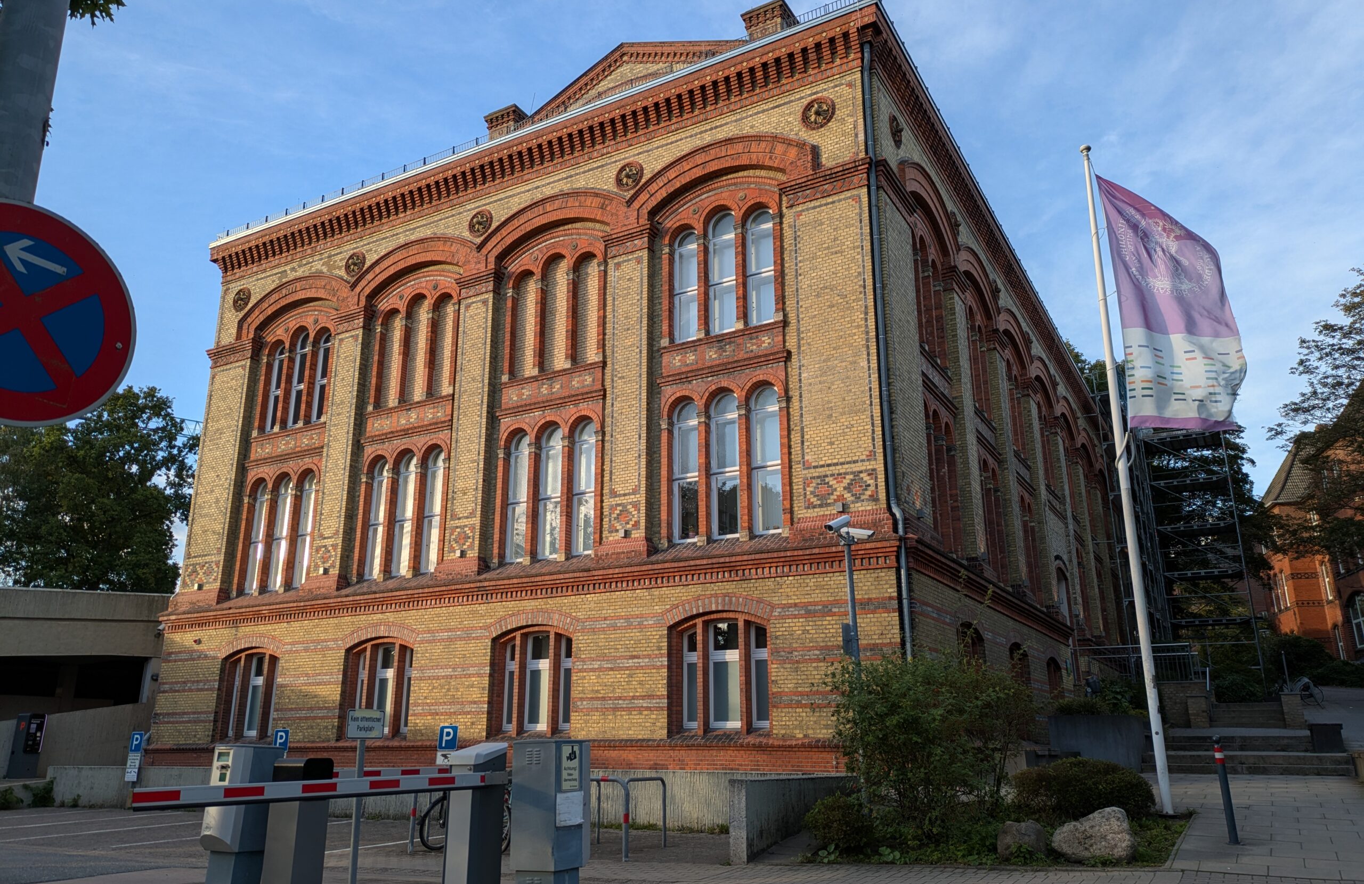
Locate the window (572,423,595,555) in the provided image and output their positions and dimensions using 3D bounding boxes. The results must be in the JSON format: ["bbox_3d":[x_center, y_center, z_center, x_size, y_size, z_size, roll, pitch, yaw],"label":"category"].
[{"bbox_3d":[-2.302,1.041,23.686,0.800,3.330,0.250,-10,-19,28],"label":"window"}]

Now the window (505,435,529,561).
[{"bbox_3d":[-3.970,1.348,24.346,0.780,3.280,0.170,-10,-20,28],"label":"window"}]

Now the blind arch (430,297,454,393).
[{"bbox_3d":[-6.556,-2.720,27.204,0.820,2.950,0.270,-10,-19,28],"label":"blind arch"}]

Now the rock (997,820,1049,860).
[{"bbox_3d":[3.069,3.596,8.869,0.470,0.380,0.400,-5,-18,17],"label":"rock"}]

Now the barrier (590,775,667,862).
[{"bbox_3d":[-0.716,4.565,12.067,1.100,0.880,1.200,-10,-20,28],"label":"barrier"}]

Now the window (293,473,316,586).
[{"bbox_3d":[-10.541,2.475,27.911,0.780,3.280,0.170,-10,-20,28],"label":"window"}]

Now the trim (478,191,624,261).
[{"bbox_3d":[-3.307,-5.533,25.350,4.660,1.250,0.450,-10,-19,28],"label":"trim"}]

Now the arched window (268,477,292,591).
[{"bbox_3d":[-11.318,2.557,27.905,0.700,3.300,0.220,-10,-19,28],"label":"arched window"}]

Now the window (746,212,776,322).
[{"bbox_3d":[1.855,-4.080,22.801,0.800,2.920,0.250,-10,-19,28],"label":"window"}]

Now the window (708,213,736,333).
[{"bbox_3d":[1.013,-4.056,23.287,0.820,3.140,0.250,-10,-19,28],"label":"window"}]

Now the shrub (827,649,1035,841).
[{"bbox_3d":[3.079,3.742,12.207,2.350,2.080,2.050,-10,-20,28],"label":"shrub"}]

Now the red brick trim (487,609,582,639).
[{"bbox_3d":[-3.296,4.069,22.182,2.720,0.650,0.180,-10,-20,28],"label":"red brick trim"}]

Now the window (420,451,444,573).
[{"bbox_3d":[-5.502,1.494,21.933,0.620,2.850,0.200,-9,-19,28],"label":"window"}]

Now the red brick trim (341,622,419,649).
[{"bbox_3d":[-7.473,4.800,24.451,2.740,0.630,0.180,-10,-20,28],"label":"red brick trim"}]

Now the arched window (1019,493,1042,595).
[{"bbox_3d":[9.436,2.778,26.765,0.220,2.750,0.700,-10,-20,29],"label":"arched window"}]

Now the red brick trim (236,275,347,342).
[{"bbox_3d":[-11.797,-4.158,30.106,4.950,1.420,0.400,-10,-19,28],"label":"red brick trim"}]

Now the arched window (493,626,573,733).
[{"bbox_3d":[-3.183,5.290,21.795,2.250,2.280,0.320,-10,-19,28],"label":"arched window"}]

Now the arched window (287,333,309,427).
[{"bbox_3d":[-9.849,-1.669,25.458,0.640,2.620,0.200,-9,-19,28],"label":"arched window"}]

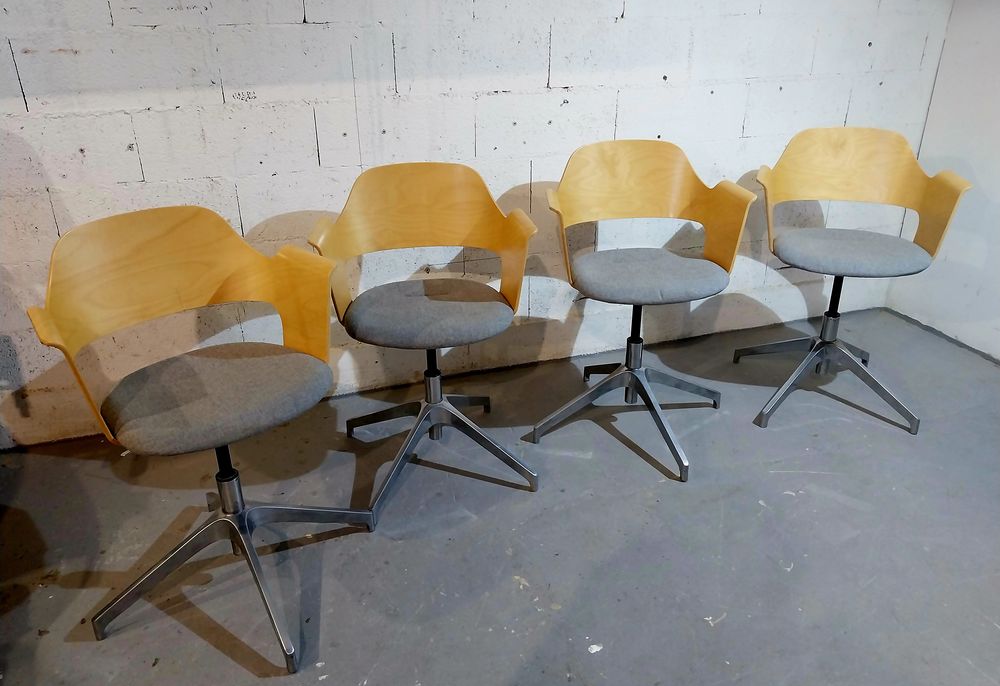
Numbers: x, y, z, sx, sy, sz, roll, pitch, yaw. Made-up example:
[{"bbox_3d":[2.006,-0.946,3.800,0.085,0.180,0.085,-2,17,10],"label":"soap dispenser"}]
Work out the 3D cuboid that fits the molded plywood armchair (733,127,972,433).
[{"bbox_3d":[1.098,-0.214,2.430,0.587,0.876,0.559,5,26,13],"label":"molded plywood armchair"}]

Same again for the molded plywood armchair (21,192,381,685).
[{"bbox_3d":[-0.620,0.180,1.645,0.675,0.880,0.675,-23,32,-38],"label":"molded plywood armchair"}]

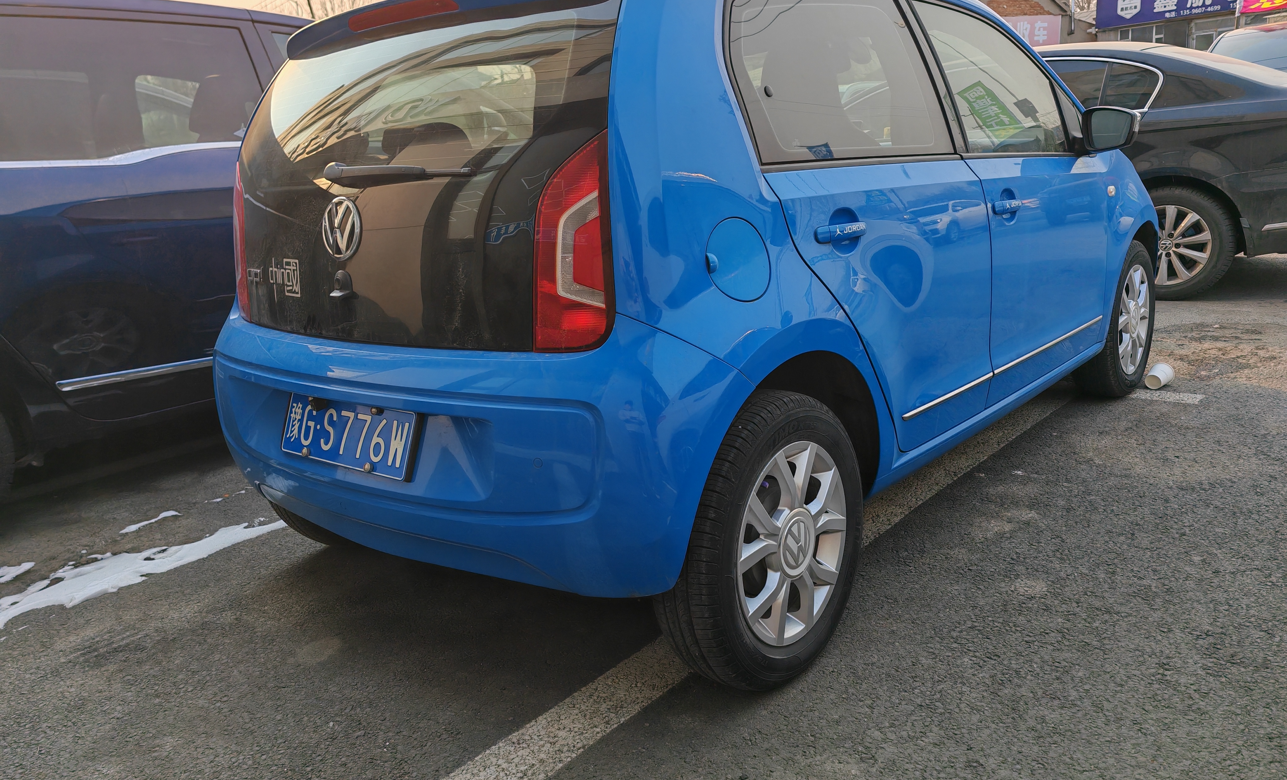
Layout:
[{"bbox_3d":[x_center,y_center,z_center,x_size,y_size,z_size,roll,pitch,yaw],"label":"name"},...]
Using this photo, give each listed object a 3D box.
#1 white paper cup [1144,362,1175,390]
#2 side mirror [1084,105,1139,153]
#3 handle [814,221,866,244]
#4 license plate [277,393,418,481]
[{"bbox_3d":[2.026,-0.048,3.802,0.100,0.085,0.085,-25,24,-38],"label":"white paper cup"},{"bbox_3d":[1.436,-0.799,2.968,0.175,0.142,0.095,8,19,40],"label":"side mirror"},{"bbox_3d":[0.379,-0.311,1.894,0.042,0.037,0.195,8,19,40],"label":"handle"},{"bbox_3d":[-0.627,0.090,2.017,0.440,0.140,0.015,7,-1,38],"label":"license plate"}]

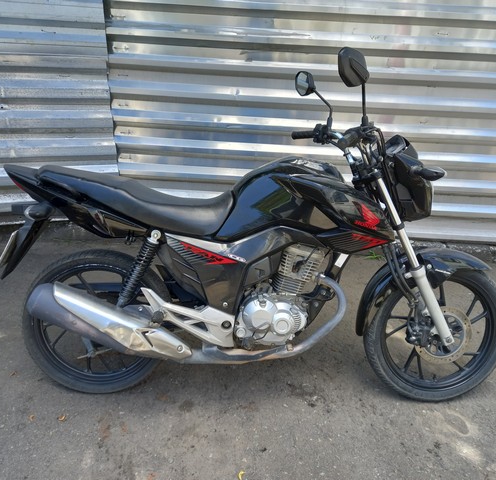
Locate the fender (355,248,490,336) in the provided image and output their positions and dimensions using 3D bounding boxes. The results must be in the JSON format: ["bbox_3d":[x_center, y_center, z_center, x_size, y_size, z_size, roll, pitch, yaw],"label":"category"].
[{"bbox_3d":[0.694,0.206,1.806,0.529,0.349,0.126,0,12,-7],"label":"fender"}]

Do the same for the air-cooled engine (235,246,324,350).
[{"bbox_3d":[0.120,0.195,1.777,0.349,0.383,0.305,2,15,-2],"label":"air-cooled engine"}]

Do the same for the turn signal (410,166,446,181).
[{"bbox_3d":[0.605,-0.215,1.546,0.080,0.050,0.112,0,12,-7],"label":"turn signal"}]

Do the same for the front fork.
[{"bbox_3d":[0.625,0.078,1.770,0.087,0.705,0.228,-26,14,-1],"label":"front fork"}]

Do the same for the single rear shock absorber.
[{"bbox_3d":[-0.388,0.134,1.617,0.058,0.360,0.058,27,12,-8],"label":"single rear shock absorber"}]

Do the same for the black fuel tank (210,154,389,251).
[{"bbox_3d":[0.203,-0.142,1.698,0.616,0.315,0.349,2,15,-2],"label":"black fuel tank"}]

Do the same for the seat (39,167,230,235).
[{"bbox_3d":[-0.394,-0.141,1.685,0.703,0.218,0.262,2,15,-2],"label":"seat"}]

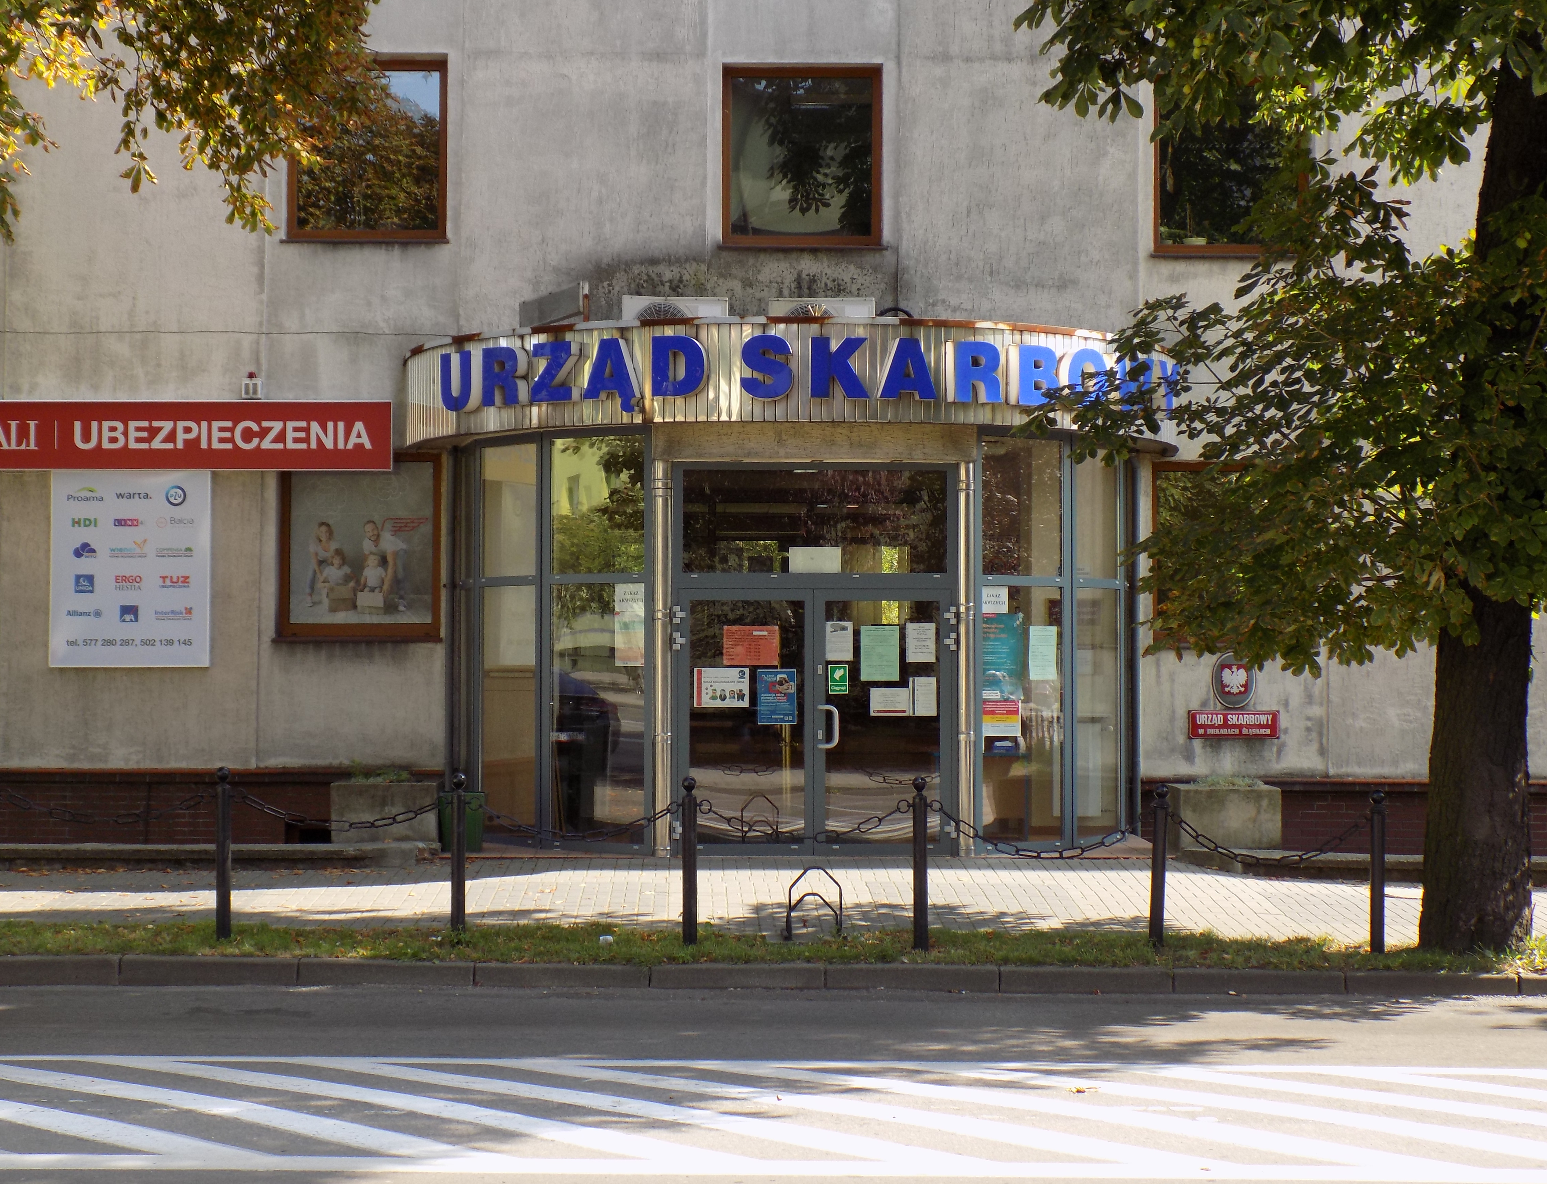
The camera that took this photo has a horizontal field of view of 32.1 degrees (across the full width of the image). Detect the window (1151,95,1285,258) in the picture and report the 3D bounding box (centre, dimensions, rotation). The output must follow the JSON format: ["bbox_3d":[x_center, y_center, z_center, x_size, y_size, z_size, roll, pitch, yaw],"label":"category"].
[{"bbox_3d":[3.961,-3.691,23.232,1.364,1.594,0.120,0,-2,-2],"label":"window"}]

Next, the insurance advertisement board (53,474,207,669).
[{"bbox_3d":[-5.416,-0.201,22.648,1.342,1.667,0.040,0,-2,-2],"label":"insurance advertisement board"}]

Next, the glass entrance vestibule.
[{"bbox_3d":[0.258,0.408,21.771,5.700,3.271,2.350,0,-2,-2],"label":"glass entrance vestibule"}]

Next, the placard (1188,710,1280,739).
[{"bbox_3d":[3.942,1.139,23.026,0.788,0.251,0.030,0,-2,-2],"label":"placard"}]

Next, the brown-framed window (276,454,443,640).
[{"bbox_3d":[-3.498,-0.380,22.817,1.373,1.586,0.120,0,-2,-2],"label":"brown-framed window"}]

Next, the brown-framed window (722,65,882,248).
[{"bbox_3d":[0.249,-3.736,23.071,1.377,1.578,0.120,0,-2,-2],"label":"brown-framed window"}]

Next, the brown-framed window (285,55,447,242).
[{"bbox_3d":[-3.458,-3.781,22.910,1.363,1.593,0.120,0,-2,-2],"label":"brown-framed window"}]

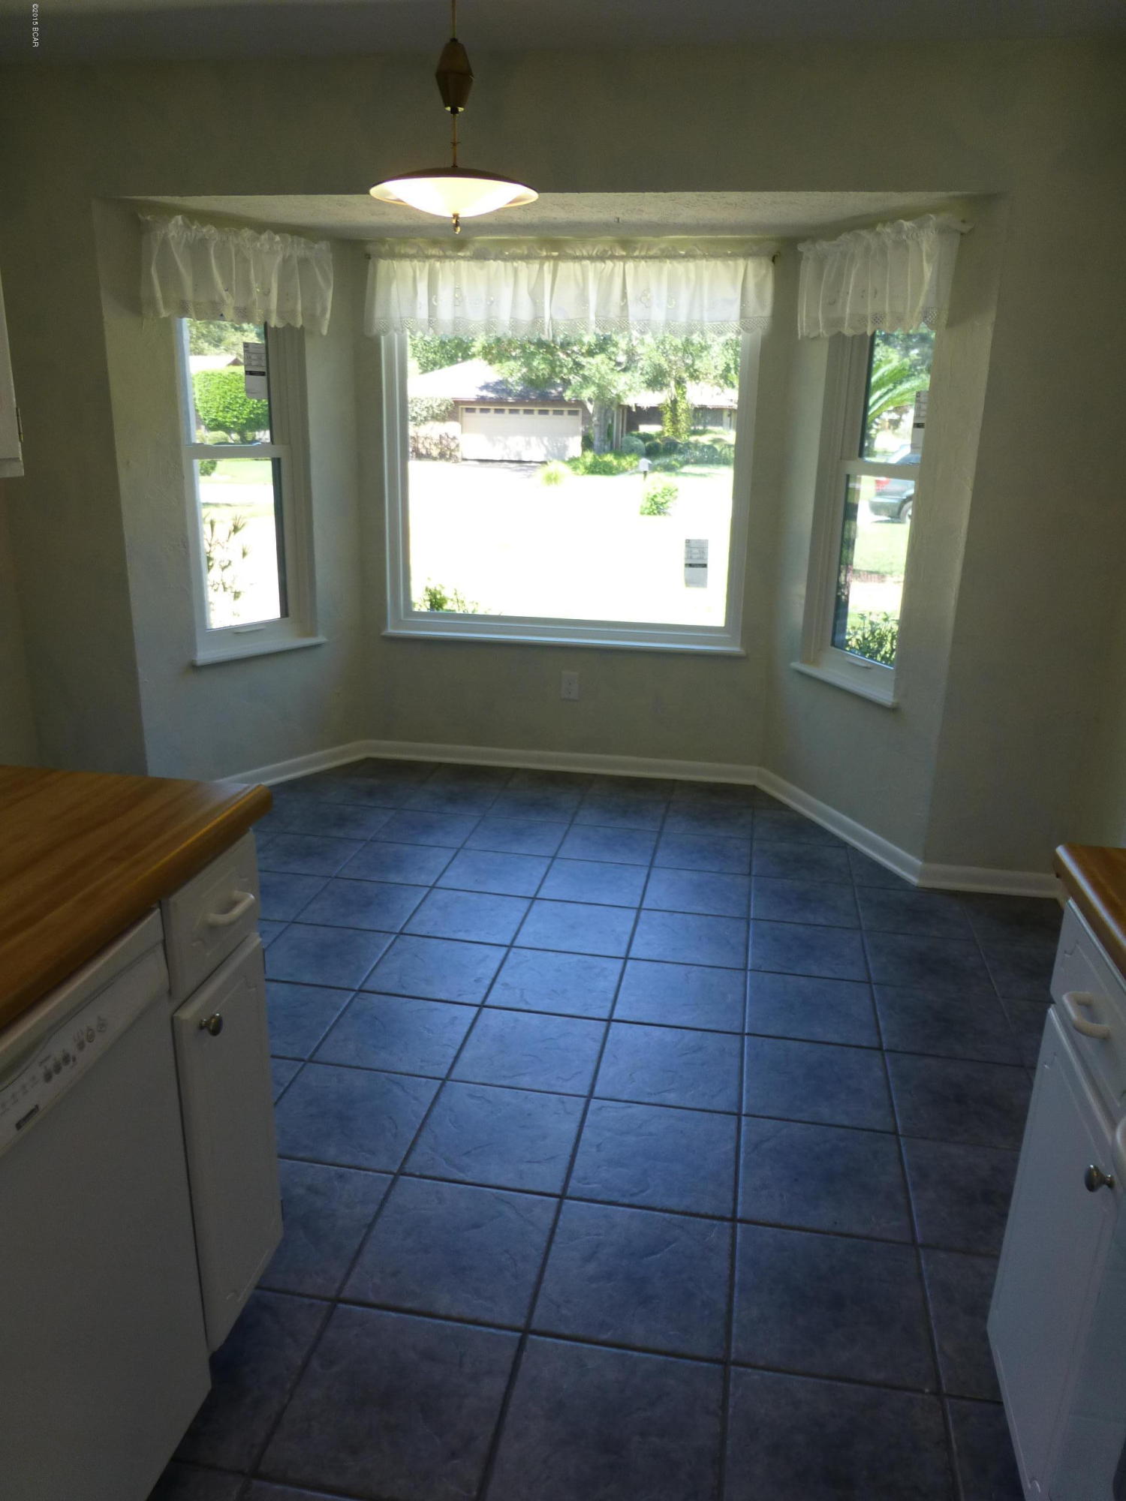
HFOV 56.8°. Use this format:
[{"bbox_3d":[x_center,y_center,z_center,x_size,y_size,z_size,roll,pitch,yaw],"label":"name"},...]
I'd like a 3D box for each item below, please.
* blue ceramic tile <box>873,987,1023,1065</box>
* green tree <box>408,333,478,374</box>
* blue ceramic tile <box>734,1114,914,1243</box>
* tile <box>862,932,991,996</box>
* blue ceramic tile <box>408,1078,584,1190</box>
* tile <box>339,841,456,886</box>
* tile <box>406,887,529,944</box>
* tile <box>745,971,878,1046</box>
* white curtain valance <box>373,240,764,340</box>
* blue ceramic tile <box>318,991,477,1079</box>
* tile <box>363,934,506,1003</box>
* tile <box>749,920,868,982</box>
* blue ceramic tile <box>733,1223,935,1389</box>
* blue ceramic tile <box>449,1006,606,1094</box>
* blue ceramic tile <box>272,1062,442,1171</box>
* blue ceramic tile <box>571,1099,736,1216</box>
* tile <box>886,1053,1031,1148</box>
[{"bbox_3d":[0.972,0.701,2.660,0.327,0.011,0.327,4,17,10],"label":"blue ceramic tile"},{"bbox_3d":[-5.642,-18.452,48.393,7.500,8.500,7.000,4,18,10],"label":"green tree"},{"bbox_3d":[0.523,0.862,2.104,0.324,0.010,0.324,4,17,10],"label":"blue ceramic tile"},{"bbox_3d":[1.031,0.605,2.954,0.319,0.010,0.319,4,17,10],"label":"tile"},{"bbox_3d":[-0.135,0.813,2.193,0.314,0.010,0.314,4,18,10],"label":"blue ceramic tile"},{"bbox_3d":[-0.557,0.390,3.548,0.319,0.010,0.319,4,17,10],"label":"tile"},{"bbox_3d":[-0.284,0.508,3.170,0.314,0.010,0.314,4,18,10],"label":"tile"},{"bbox_3d":[0.645,0.676,2.717,0.327,0.011,0.327,4,17,10],"label":"tile"},{"bbox_3d":[-0.001,-1.752,3.948,1.576,0.344,0.080,4,17,10],"label":"white curtain valance"},{"bbox_3d":[-0.401,0.698,2.560,0.319,0.010,0.319,4,17,10],"label":"blue ceramic tile"},{"bbox_3d":[-0.343,0.604,2.868,0.319,0.010,0.319,4,17,10],"label":"tile"},{"bbox_3d":[0.705,0.581,3.010,0.319,0.010,0.319,4,17,10],"label":"tile"},{"bbox_3d":[0.462,0.956,1.800,0.324,0.010,0.324,4,17,10],"label":"blue ceramic tile"},{"bbox_3d":[-0.073,0.726,2.522,0.324,0.010,0.324,4,17,10],"label":"blue ceramic tile"},{"bbox_3d":[-0.460,0.791,2.254,0.319,0.010,0.319,4,17,10],"label":"blue ceramic tile"},{"bbox_3d":[0.195,0.837,2.148,0.319,0.010,0.319,4,17,10],"label":"blue ceramic tile"},{"bbox_3d":[0.905,0.791,2.344,0.319,0.010,0.319,4,17,10],"label":"tile"}]

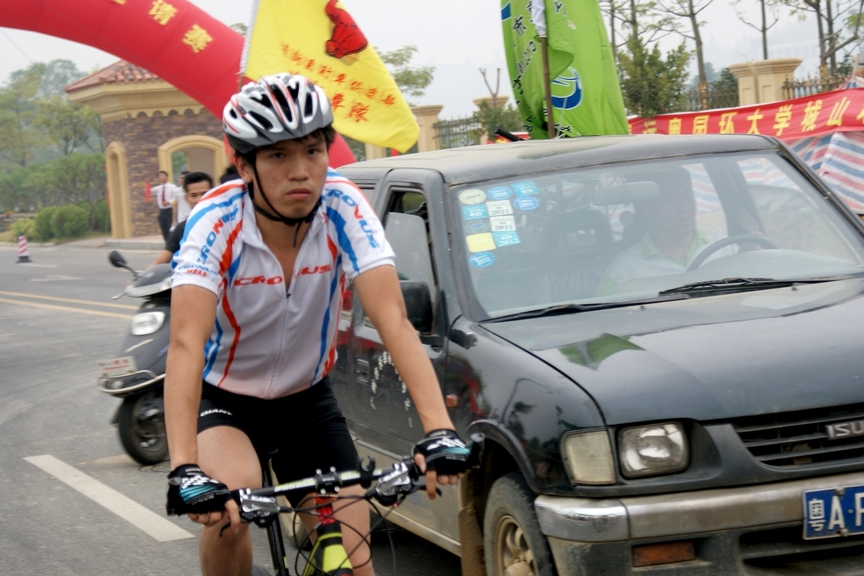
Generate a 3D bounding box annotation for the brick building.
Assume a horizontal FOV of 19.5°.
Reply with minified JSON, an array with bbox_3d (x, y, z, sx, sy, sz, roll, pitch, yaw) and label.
[{"bbox_3d":[-6.285,-3.645,60.754,4.200,4.650,4.200,-6,3,-20],"label":"brick building"}]

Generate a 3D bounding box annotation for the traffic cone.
[{"bbox_3d":[-9.256,-0.928,56.983,0.330,0.660,0.330,-5,3,0],"label":"traffic cone"}]

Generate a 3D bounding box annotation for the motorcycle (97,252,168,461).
[{"bbox_3d":[-1.177,0.318,13.843,0.720,1.150,1.820,-2,4,38],"label":"motorcycle"}]

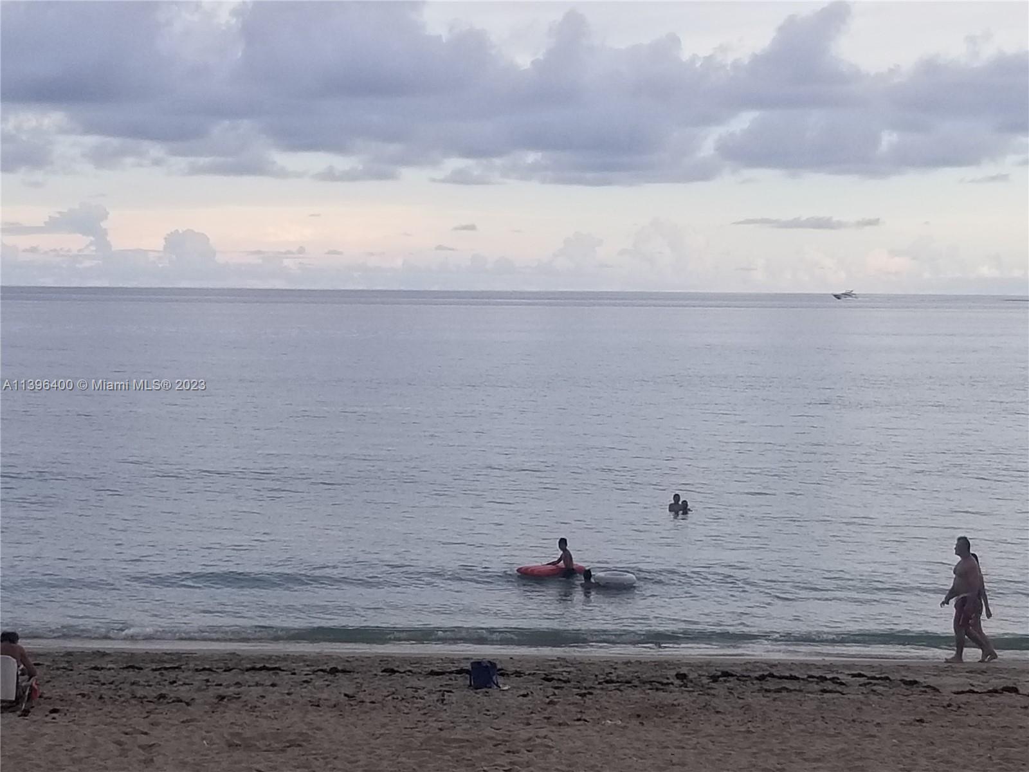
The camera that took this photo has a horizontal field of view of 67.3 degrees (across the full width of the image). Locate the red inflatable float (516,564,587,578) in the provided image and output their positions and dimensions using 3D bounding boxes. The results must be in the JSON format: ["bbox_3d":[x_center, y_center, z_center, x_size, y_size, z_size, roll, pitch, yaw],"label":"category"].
[{"bbox_3d":[0.669,3.340,14.119,1.250,0.200,0.460,-1,7,-8],"label":"red inflatable float"}]

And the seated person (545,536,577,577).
[{"bbox_3d":[0.858,3.100,14.032,0.550,0.740,0.360,2,7,15],"label":"seated person"}]

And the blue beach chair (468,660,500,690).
[{"bbox_3d":[-0.383,3.551,9.708,0.400,0.380,0.380,0,7,0],"label":"blue beach chair"}]

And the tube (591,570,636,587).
[{"bbox_3d":[1.756,3.385,13.949,0.820,0.220,0.720,1,7,0],"label":"tube"}]

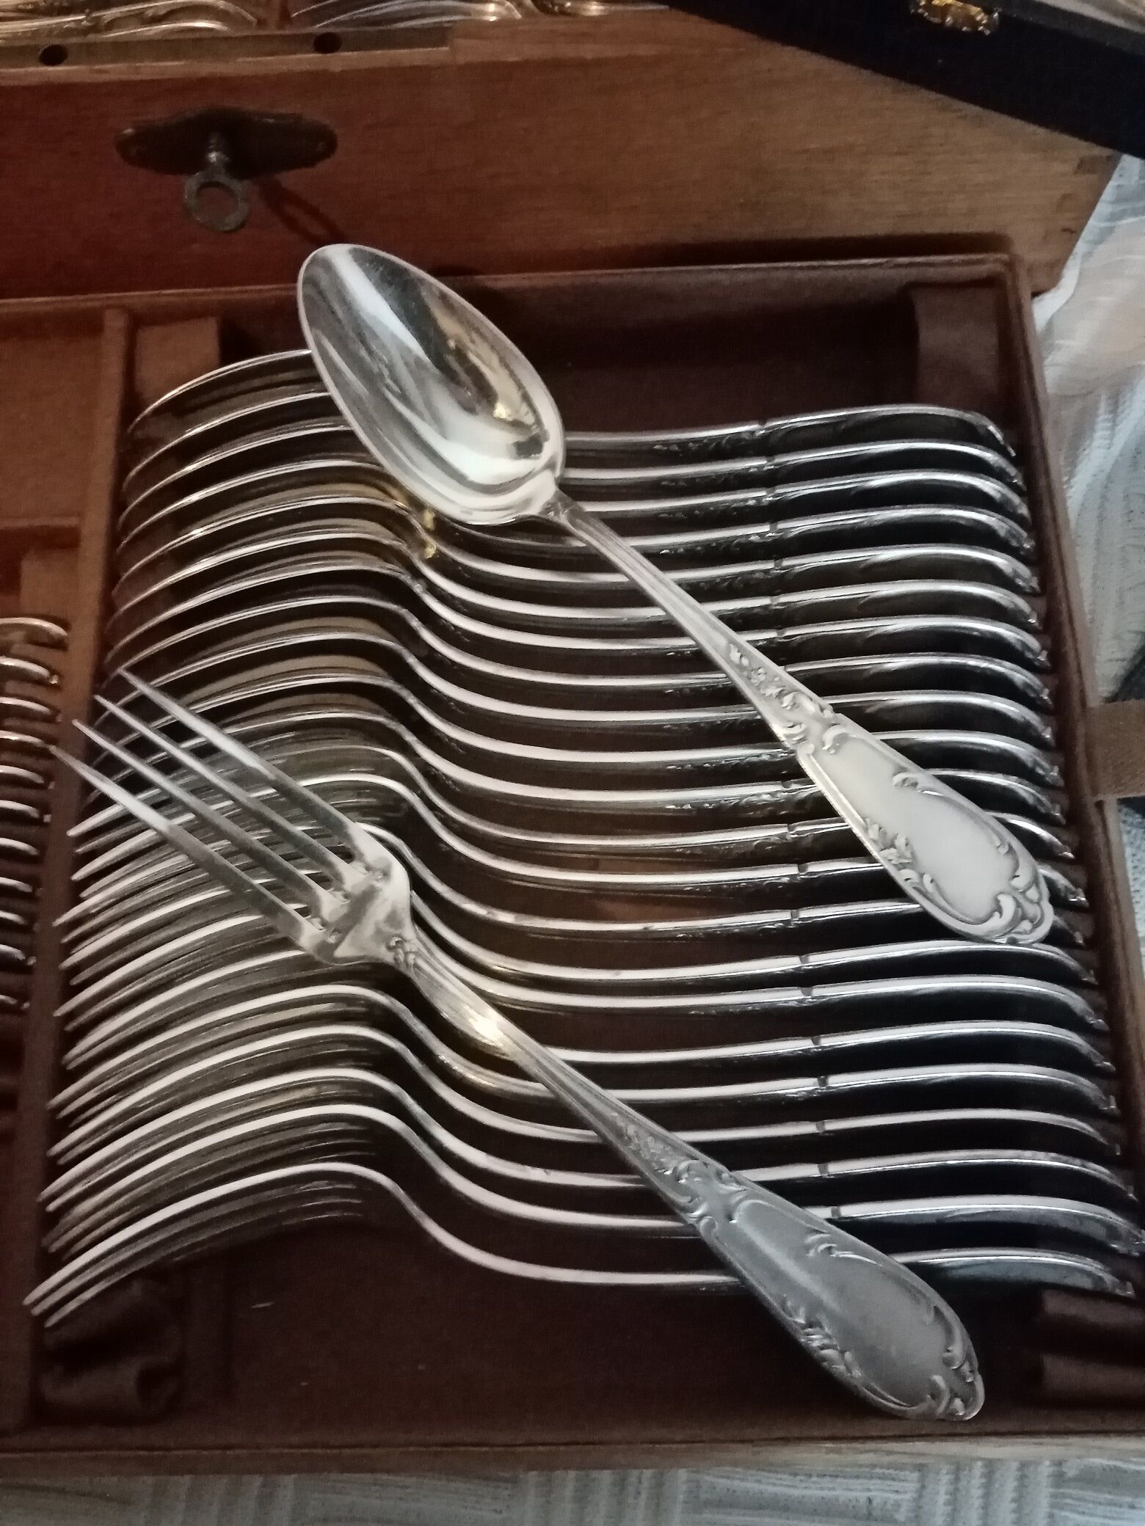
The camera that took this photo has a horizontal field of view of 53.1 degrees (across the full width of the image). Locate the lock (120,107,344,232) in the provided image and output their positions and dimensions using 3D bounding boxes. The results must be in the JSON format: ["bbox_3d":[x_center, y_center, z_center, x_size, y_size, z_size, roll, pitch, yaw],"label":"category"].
[{"bbox_3d":[-0.076,-0.127,0.251,0.049,0.019,0.021,-2,73,2],"label":"lock"}]

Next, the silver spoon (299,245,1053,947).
[{"bbox_3d":[0.017,-0.037,0.248,0.210,0.025,0.043,44,80,7],"label":"silver spoon"}]

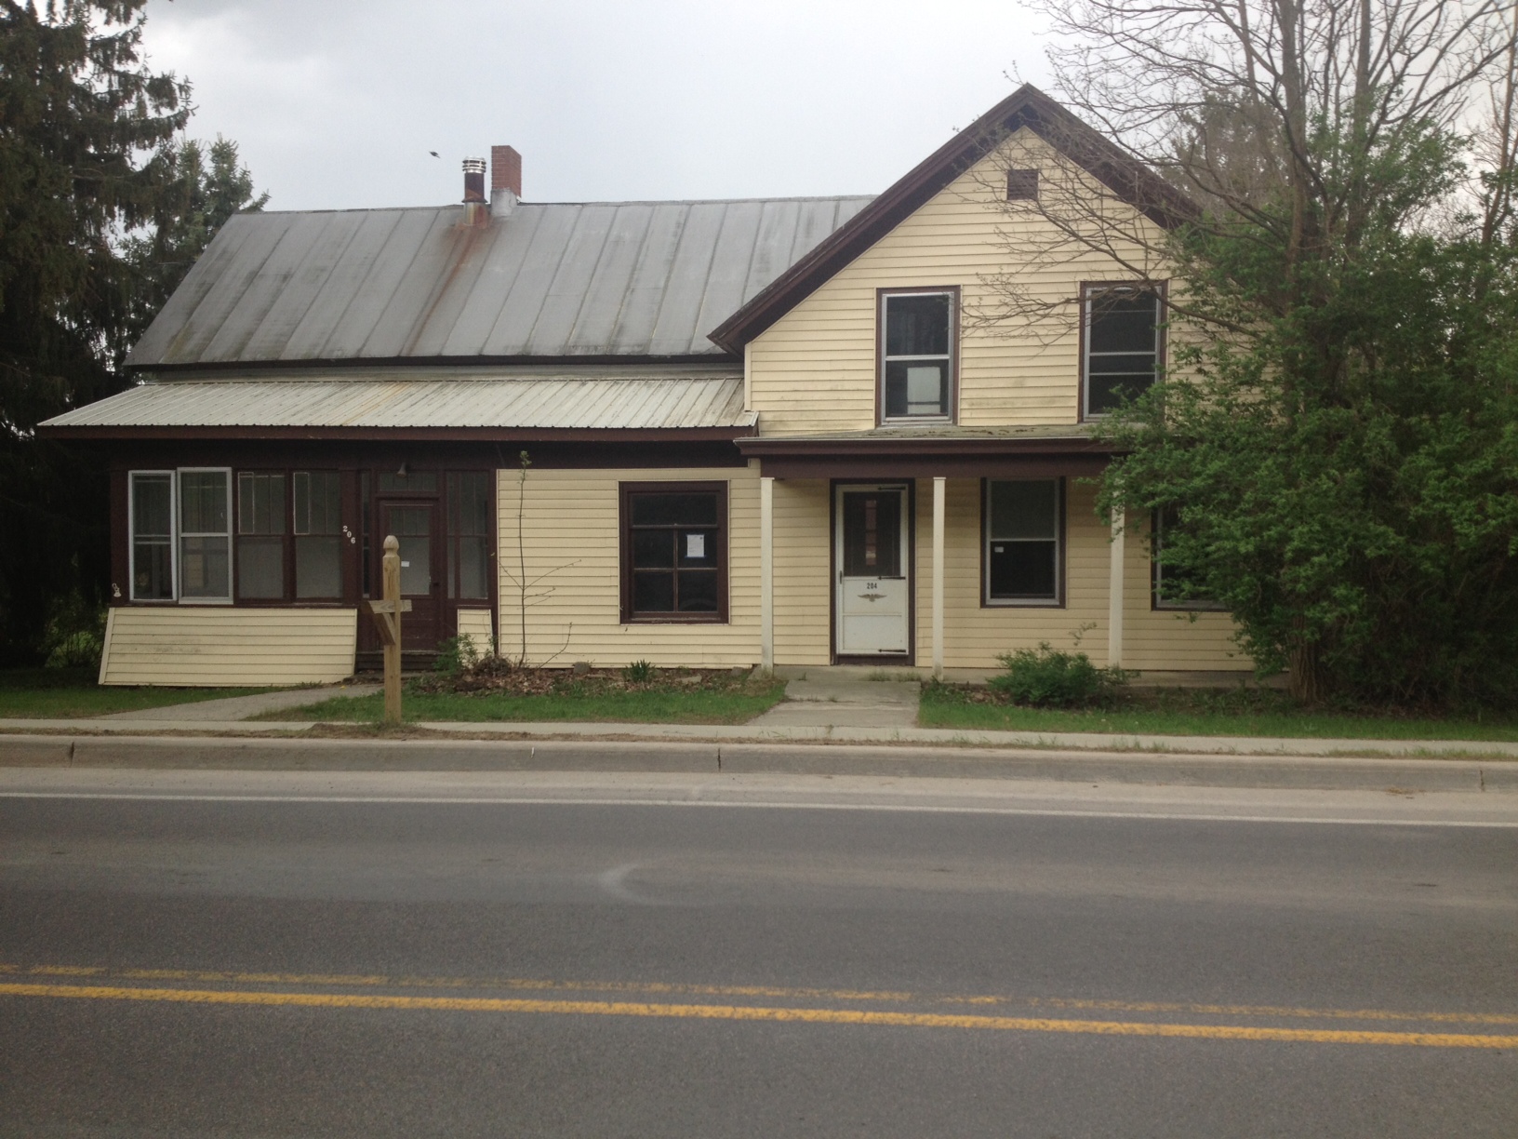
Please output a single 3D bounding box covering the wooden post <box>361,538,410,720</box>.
[{"bbox_3d":[-2.563,0.420,10.650,0.095,1.320,0.800,0,2,7],"label":"wooden post"}]

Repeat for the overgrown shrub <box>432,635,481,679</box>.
[{"bbox_3d":[-3.573,1.028,18.100,0.540,0.510,0.480,0,2,7],"label":"overgrown shrub"}]

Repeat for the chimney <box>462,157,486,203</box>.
[{"bbox_3d":[-4.358,-5.965,23.500,0.360,0.670,0.360,0,2,7],"label":"chimney"}]

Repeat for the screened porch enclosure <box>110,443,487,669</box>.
[{"bbox_3d":[-5.610,-0.194,20.031,5.047,2.724,1.930,0,2,7],"label":"screened porch enclosure"}]

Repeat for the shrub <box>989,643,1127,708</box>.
[{"bbox_3d":[2.934,1.038,15.100,1.300,0.620,1.000,0,2,7],"label":"shrub"}]

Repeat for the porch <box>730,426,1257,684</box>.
[{"bbox_3d":[2.718,-0.231,17.279,5.811,2.887,1.600,0,2,7],"label":"porch"}]

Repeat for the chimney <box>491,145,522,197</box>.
[{"bbox_3d":[-3.916,-6.183,23.850,0.300,0.700,0.620,0,2,7],"label":"chimney"}]

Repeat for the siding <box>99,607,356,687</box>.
[{"bbox_3d":[-6.633,0.970,19.172,3.249,0.984,0.320,0,2,7],"label":"siding"}]

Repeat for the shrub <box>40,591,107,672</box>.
[{"bbox_3d":[-9.923,0.883,22.200,0.920,1.080,0.900,0,2,7],"label":"shrub"}]

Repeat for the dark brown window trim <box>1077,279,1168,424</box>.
[{"bbox_3d":[4.225,-2.519,17.820,1.014,1.660,0.110,0,2,7],"label":"dark brown window trim"}]

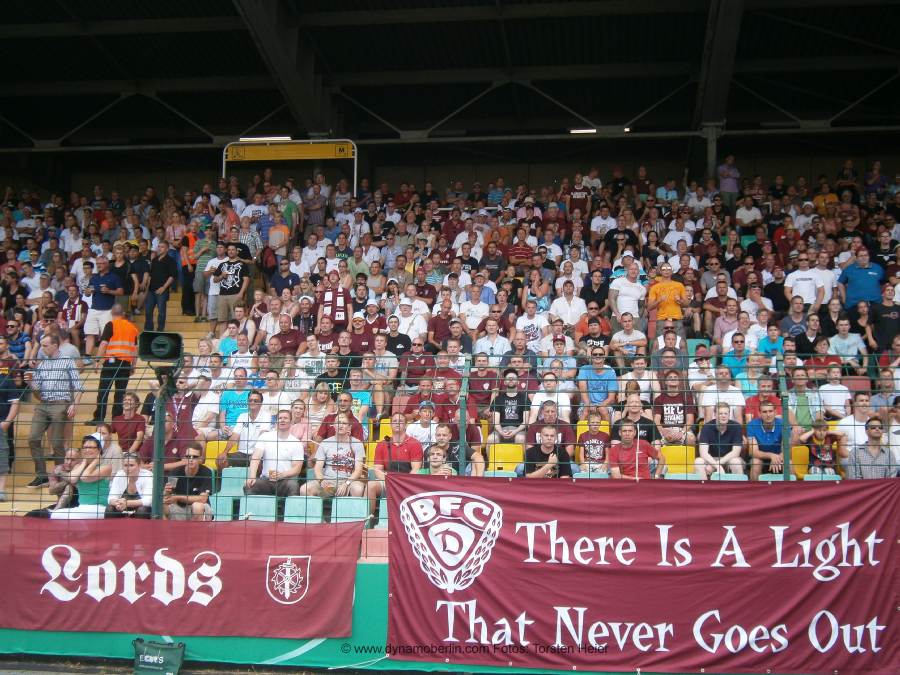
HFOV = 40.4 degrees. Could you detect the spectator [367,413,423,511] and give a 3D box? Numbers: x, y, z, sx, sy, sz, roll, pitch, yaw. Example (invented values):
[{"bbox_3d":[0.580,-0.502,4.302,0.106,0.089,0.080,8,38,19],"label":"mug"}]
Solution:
[{"bbox_3d":[-0.621,1.461,13.286,0.580,1.311,0.800,0,-7,7],"label":"spectator"}]

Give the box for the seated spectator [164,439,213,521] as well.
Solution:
[{"bbox_3d":[-2.660,1.695,12.485,0.520,1.220,0.800,0,-5,7],"label":"seated spectator"}]

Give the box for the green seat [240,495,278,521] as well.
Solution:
[{"bbox_3d":[-2.033,1.864,12.644,0.420,0.420,0.420,0,-5,7],"label":"green seat"}]

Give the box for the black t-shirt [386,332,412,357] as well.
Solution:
[{"bbox_3d":[-0.775,0.196,17.700,0.500,0.580,0.300,0,-6,7],"label":"black t-shirt"}]

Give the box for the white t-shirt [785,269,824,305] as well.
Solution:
[{"bbox_3d":[5.688,-0.859,19.416,0.600,0.640,0.300,0,-5,7],"label":"white t-shirt"}]

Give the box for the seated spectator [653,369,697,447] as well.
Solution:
[{"bbox_3d":[2.681,1.010,14.528,0.520,1.280,0.750,0,-6,9],"label":"seated spectator"}]

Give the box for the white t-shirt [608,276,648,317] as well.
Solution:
[{"bbox_3d":[2.658,-0.614,18.300,0.560,0.620,0.320,1,-4,-6],"label":"white t-shirt"}]

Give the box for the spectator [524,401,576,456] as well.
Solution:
[{"bbox_3d":[1.136,1.295,13.949,0.540,1.180,0.750,0,-6,9],"label":"spectator"}]

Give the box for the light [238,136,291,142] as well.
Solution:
[{"bbox_3d":[-4.806,-5.153,31.800,1.530,0.100,0.150,0,-6,9],"label":"light"}]

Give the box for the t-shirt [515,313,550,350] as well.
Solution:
[{"bbox_3d":[1.233,-0.059,18.151,0.500,0.580,0.300,0,-6,9],"label":"t-shirt"}]

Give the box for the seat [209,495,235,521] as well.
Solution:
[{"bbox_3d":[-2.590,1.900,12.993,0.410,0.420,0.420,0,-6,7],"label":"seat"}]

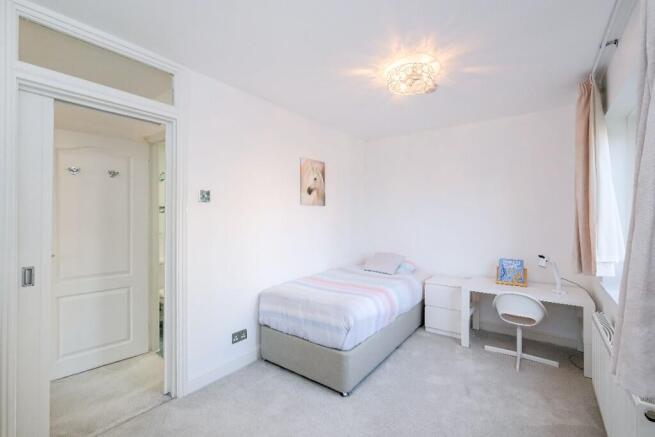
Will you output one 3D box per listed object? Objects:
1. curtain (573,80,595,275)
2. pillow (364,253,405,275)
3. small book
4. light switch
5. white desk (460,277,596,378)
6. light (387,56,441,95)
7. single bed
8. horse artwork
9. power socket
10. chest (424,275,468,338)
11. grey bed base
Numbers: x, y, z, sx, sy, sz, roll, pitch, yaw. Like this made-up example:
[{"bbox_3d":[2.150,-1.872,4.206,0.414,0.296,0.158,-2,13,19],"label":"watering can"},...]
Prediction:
[{"bbox_3d":[2.030,-0.310,2.160,0.120,1.480,0.280,0,0,38],"label":"curtain"},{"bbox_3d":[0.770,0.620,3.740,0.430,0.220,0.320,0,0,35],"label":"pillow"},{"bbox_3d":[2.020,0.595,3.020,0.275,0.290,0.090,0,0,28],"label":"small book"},{"bbox_3d":[-0.980,-0.176,2.183,0.012,0.087,0.087,0,0,38],"label":"light switch"},{"bbox_3d":[1.970,1.035,2.785,1.030,0.600,0.530,0,0,35],"label":"white desk"},{"bbox_3d":[0.660,-1.095,2.120,0.410,0.120,0.410,0,0,0],"label":"light"},{"bbox_3d":[0.345,1.020,3.060,0.930,0.630,1.920,0,0,36],"label":"single bed"},{"bbox_3d":[-0.160,-0.420,3.145,0.025,0.530,0.405,0,0,38],"label":"horse artwork"},{"bbox_3d":[-0.778,1.047,2.420,0.012,0.087,0.146,0,0,38],"label":"power socket"},{"bbox_3d":[1.440,1.065,3.300,0.390,0.550,0.430,0,0,35],"label":"chest"},{"bbox_3d":[0.345,1.170,3.060,0.890,0.340,1.890,0,0,36],"label":"grey bed base"}]

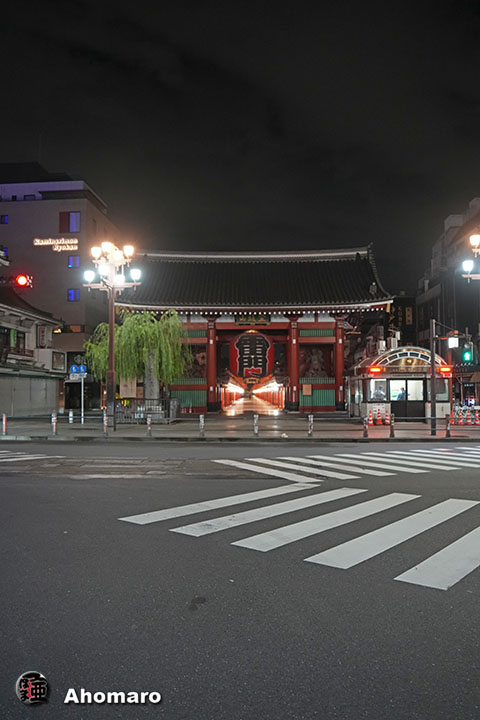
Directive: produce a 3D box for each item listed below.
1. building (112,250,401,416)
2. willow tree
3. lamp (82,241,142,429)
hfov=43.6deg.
[{"bbox_3d":[0.906,-1.962,42.483,17.300,11.900,11.200,0,-3,1],"label":"building"},{"bbox_3d":[-5.601,0.270,33.038,5.700,6.020,5.300,0,-3,0],"label":"willow tree"},{"bbox_3d":[-5.217,-0.990,24.597,2.500,7.730,2.500,0,-3,0],"label":"lamp"}]

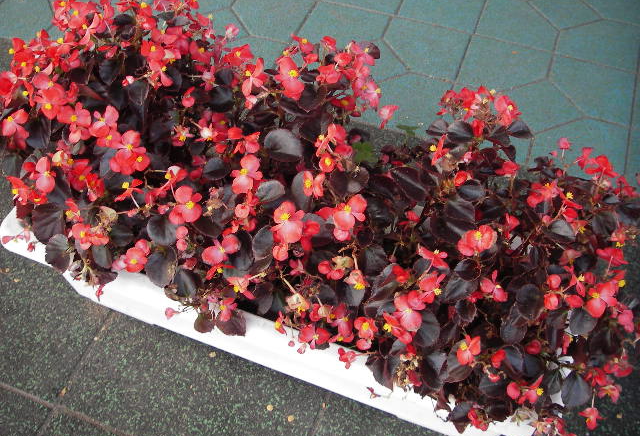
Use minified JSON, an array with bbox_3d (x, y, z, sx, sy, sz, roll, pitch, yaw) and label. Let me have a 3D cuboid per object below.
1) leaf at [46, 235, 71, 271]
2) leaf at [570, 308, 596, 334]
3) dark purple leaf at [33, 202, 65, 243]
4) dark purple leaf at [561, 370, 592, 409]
[{"bbox_3d":[-0.411,0.056,1.100,0.037,0.012,0.061,-10,85,-19],"label":"leaf"},{"bbox_3d":[0.373,0.145,0.998,0.036,0.012,0.042,-3,69,13],"label":"leaf"},{"bbox_3d":[-0.418,0.005,1.082,0.046,0.014,0.065,-4,79,-17],"label":"dark purple leaf"},{"bbox_3d":[0.343,0.230,0.943,0.036,0.012,0.049,8,73,18],"label":"dark purple leaf"}]

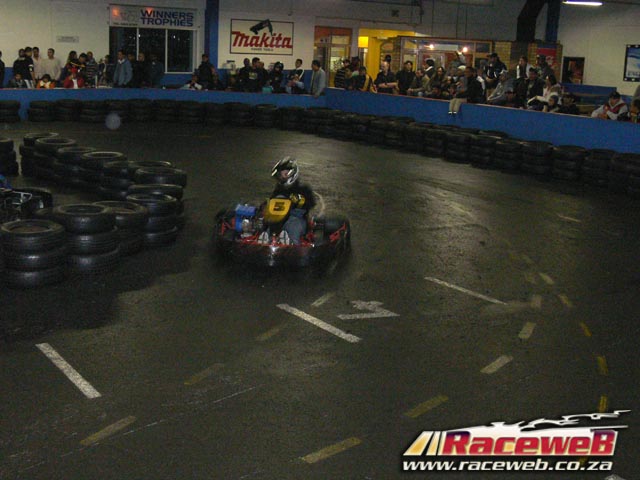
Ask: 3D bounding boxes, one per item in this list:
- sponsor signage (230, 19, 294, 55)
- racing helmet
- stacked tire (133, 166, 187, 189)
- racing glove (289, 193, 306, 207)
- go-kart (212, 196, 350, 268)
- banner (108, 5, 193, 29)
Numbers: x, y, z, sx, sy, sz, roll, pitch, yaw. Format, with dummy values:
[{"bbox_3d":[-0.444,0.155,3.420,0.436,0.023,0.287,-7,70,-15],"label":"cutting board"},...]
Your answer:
[{"bbox_3d":[-1.956,-6.920,27.825,2.495,1.118,0.050,-7,17,-33],"label":"sponsor signage"},{"bbox_3d":[-0.401,-0.775,9.200,0.270,0.290,0.330,6,14,15],"label":"racing helmet"},{"bbox_3d":[-1.829,-0.715,9.300,0.590,0.165,0.590,2,14,0],"label":"stacked tire"},{"bbox_3d":[-0.249,-0.448,9.000,0.150,0.130,0.150,7,15,19],"label":"racing glove"},{"bbox_3d":[-0.353,-0.253,8.956,1.420,0.600,1.820,4,14,5],"label":"go-kart"},{"bbox_3d":[-5.196,-6.979,25.542,2.856,0.645,0.050,-7,17,-33],"label":"banner"}]

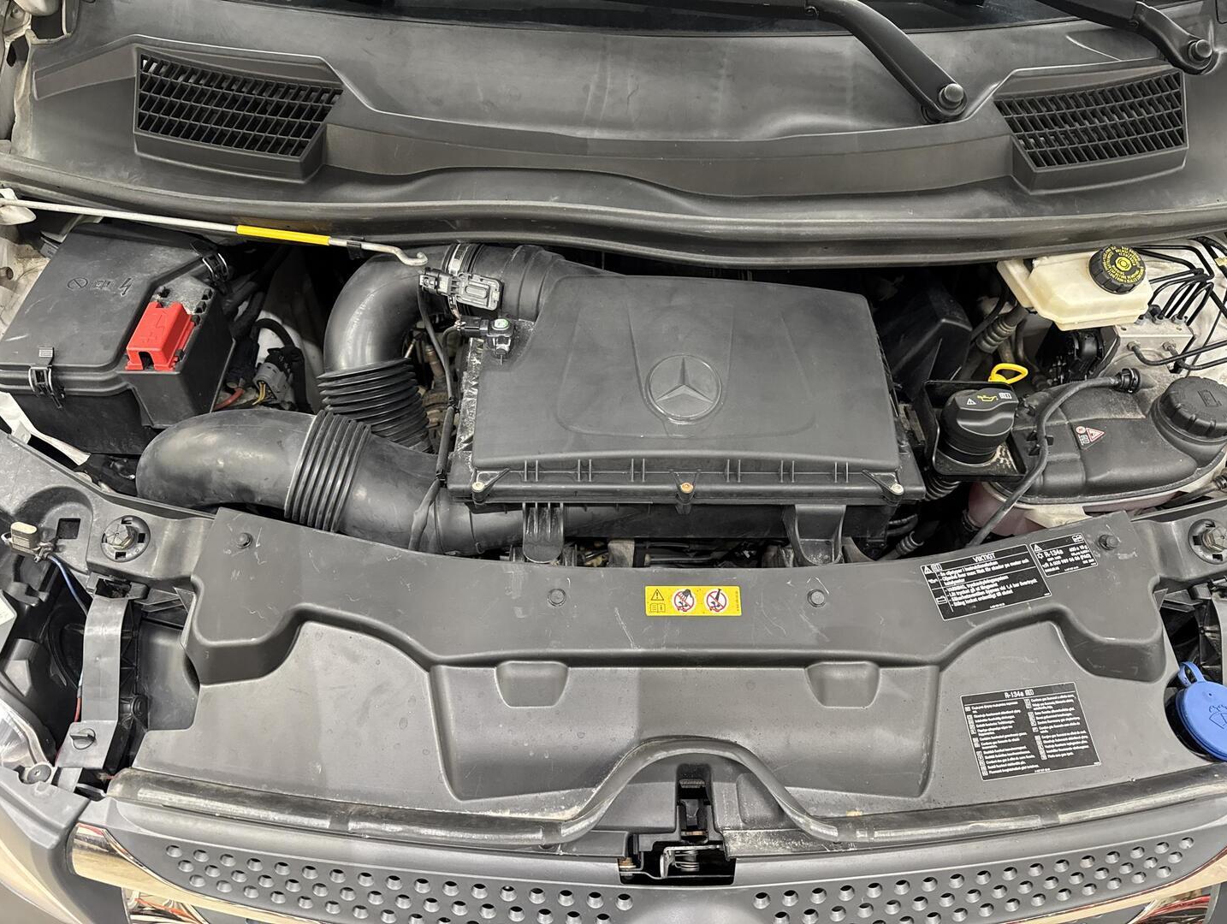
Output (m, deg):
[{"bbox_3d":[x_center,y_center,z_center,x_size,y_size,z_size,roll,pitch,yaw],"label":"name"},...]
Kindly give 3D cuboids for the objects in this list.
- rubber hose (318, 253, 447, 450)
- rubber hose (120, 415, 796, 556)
[{"bbox_3d":[-0.233,-0.087,0.890,0.128,0.220,0.165,0,54,-4],"label":"rubber hose"},{"bbox_3d":[-0.133,0.027,0.835,0.590,0.145,0.140,0,54,-4],"label":"rubber hose"}]

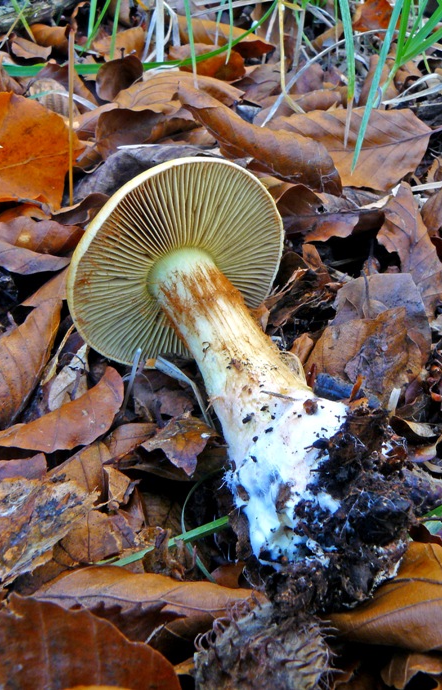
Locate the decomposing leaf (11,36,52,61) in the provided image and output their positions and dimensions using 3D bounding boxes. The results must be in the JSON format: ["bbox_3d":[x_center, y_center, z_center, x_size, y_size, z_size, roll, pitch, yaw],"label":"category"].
[{"bbox_3d":[-0.103,-0.162,0.467,0.022,0.008,0.016,0,63,0],"label":"decomposing leaf"}]

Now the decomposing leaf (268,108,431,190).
[{"bbox_3d":[0.057,-0.088,0.384,0.078,0.014,0.052,-15,49,-16],"label":"decomposing leaf"}]

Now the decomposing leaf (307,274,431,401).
[{"bbox_3d":[0.055,-0.003,0.319,0.047,0.013,0.052,0,66,0],"label":"decomposing leaf"}]

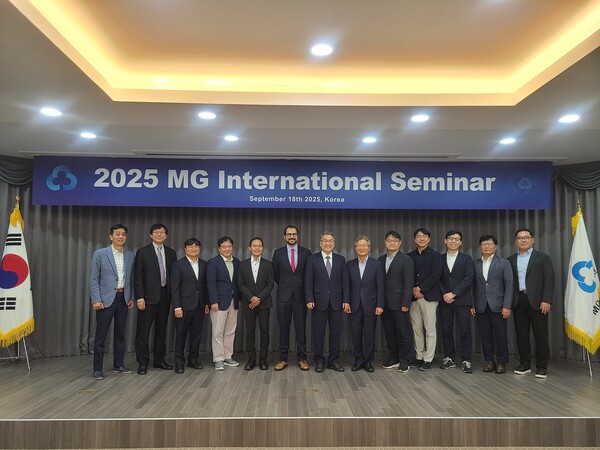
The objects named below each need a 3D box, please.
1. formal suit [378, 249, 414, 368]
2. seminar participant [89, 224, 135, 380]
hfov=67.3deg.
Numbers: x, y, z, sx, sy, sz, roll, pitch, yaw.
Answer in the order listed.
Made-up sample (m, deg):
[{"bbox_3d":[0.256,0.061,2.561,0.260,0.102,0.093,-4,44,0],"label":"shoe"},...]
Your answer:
[{"bbox_3d":[1.210,1.023,5.684,0.480,1.402,0.300,-3,-6,30],"label":"formal suit"},{"bbox_3d":[-2.252,0.875,5.390,0.520,1.768,0.360,5,-7,-42],"label":"seminar participant"}]

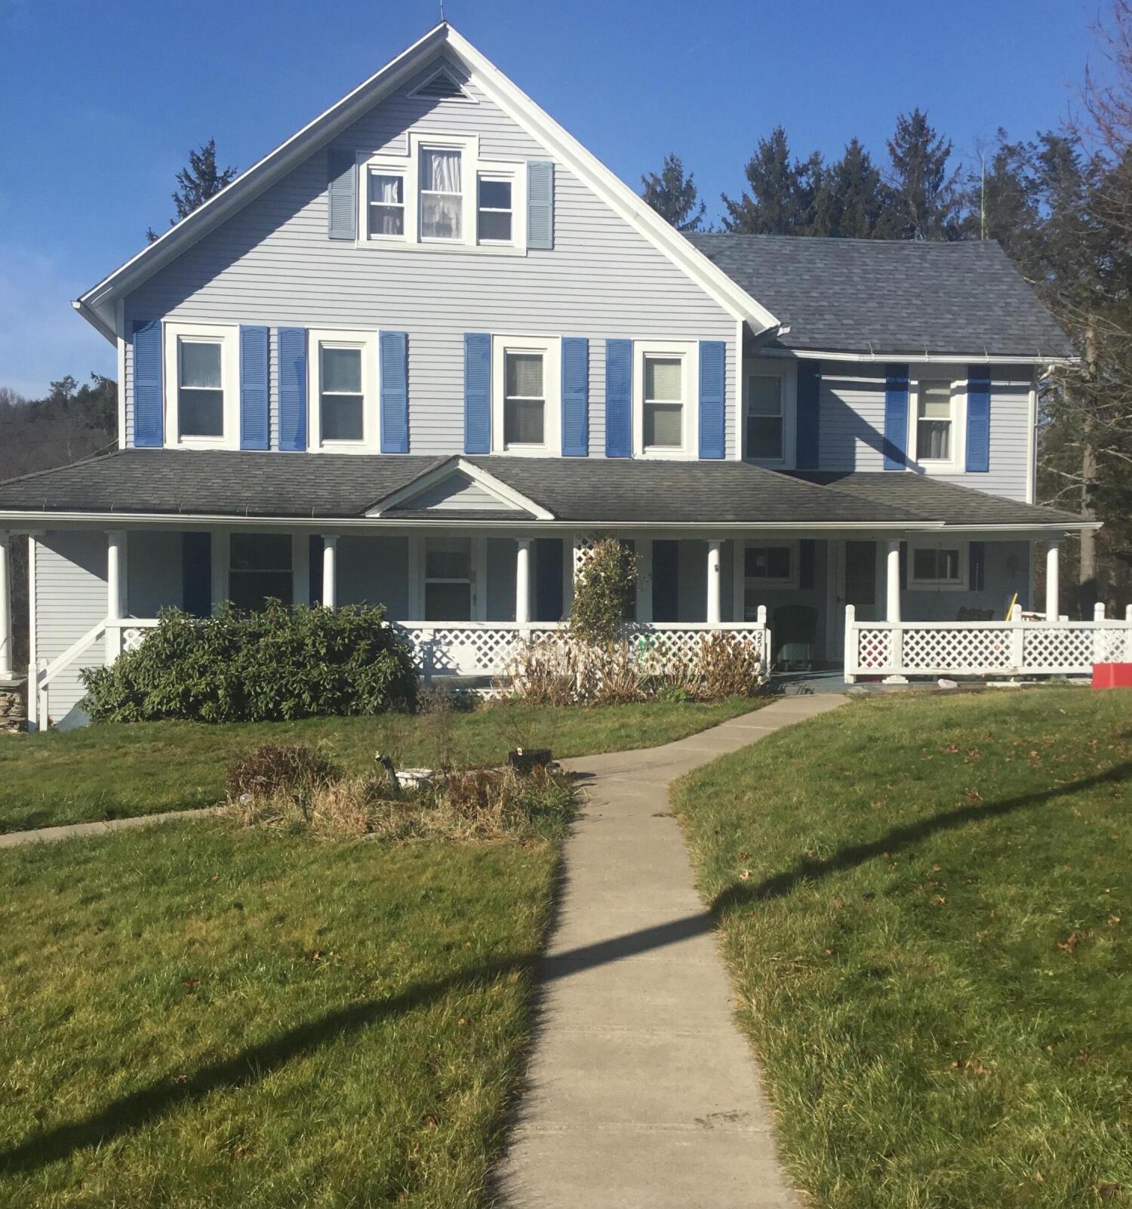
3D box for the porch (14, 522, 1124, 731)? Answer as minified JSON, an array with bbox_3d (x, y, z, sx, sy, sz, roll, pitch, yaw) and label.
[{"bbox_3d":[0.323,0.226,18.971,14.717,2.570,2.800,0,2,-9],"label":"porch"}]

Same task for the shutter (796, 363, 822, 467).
[{"bbox_3d":[3.865,-3.016,21.539,0.385,1.732,0.040,0,2,-9],"label":"shutter"}]

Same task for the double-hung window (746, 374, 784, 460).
[{"bbox_3d":[3.152,-2.974,21.445,0.620,1.370,0.100,0,2,-9],"label":"double-hung window"}]

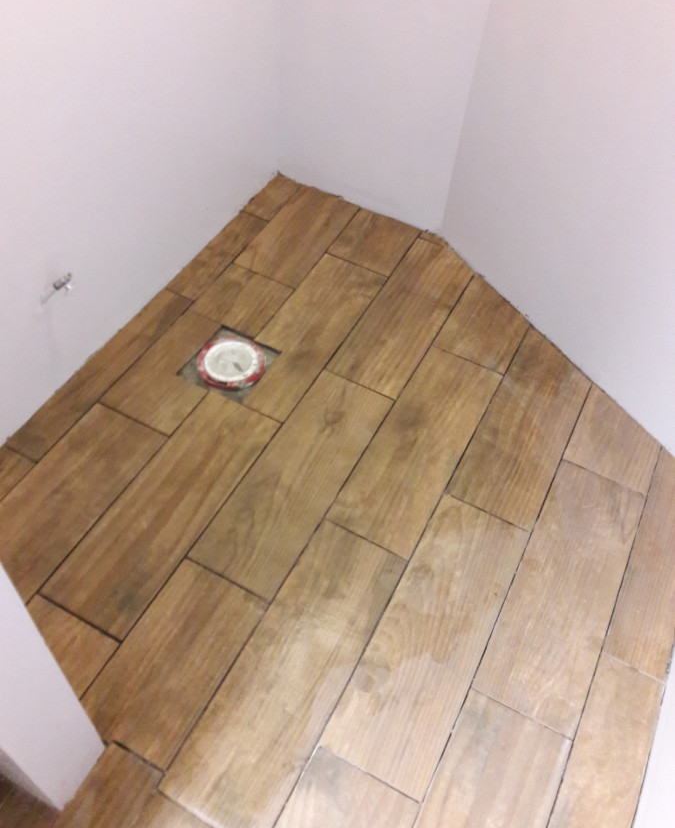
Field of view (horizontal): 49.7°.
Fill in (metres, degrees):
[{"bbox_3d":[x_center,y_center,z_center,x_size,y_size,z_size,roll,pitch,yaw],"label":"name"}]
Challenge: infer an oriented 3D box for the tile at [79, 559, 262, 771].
[{"bbox_3d":[-0.307,0.461,1.383,0.202,0.009,0.351,25,54,13],"label":"tile"}]

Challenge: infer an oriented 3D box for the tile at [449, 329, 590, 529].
[{"bbox_3d":[0.476,0.014,1.803,0.203,0.009,0.611,25,54,13],"label":"tile"}]

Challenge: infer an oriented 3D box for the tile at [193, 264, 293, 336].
[{"bbox_3d":[-0.262,-0.307,1.978,0.203,0.009,0.221,25,54,13],"label":"tile"}]

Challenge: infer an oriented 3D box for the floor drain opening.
[{"bbox_3d":[-0.267,-0.121,1.839,0.183,0.020,0.200,25,54,13],"label":"floor drain opening"}]

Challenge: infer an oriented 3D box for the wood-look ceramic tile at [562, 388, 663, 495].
[{"bbox_3d":[0.685,0.059,1.788,0.205,0.009,0.269,25,54,13],"label":"wood-look ceramic tile"}]

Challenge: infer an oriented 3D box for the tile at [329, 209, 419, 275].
[{"bbox_3d":[0.111,-0.505,2.168,0.202,0.009,0.235,25,54,13],"label":"tile"}]

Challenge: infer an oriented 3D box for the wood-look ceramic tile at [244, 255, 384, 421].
[{"bbox_3d":[-0.081,-0.221,1.933,0.203,0.009,0.602,25,54,13],"label":"wood-look ceramic tile"}]

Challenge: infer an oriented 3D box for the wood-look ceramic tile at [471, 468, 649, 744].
[{"bbox_3d":[0.482,0.357,1.537,0.205,0.009,0.603,25,54,13],"label":"wood-look ceramic tile"}]

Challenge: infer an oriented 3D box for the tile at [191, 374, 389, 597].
[{"bbox_3d":[-0.085,0.135,1.657,0.202,0.009,0.603,25,54,13],"label":"tile"}]

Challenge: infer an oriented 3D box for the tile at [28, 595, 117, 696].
[{"bbox_3d":[-0.533,0.445,1.365,0.202,0.009,0.144,25,54,13],"label":"tile"}]

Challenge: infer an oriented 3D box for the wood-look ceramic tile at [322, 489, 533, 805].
[{"bbox_3d":[0.194,0.429,1.455,0.203,0.009,0.604,25,54,13],"label":"wood-look ceramic tile"}]

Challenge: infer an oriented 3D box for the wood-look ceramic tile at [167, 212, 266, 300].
[{"bbox_3d":[-0.333,-0.455,2.086,0.087,0.009,0.402,25,54,13],"label":"wood-look ceramic tile"}]

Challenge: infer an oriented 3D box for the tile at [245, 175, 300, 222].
[{"bbox_3d":[-0.194,-0.671,2.272,0.103,0.009,0.219,25,54,13],"label":"tile"}]

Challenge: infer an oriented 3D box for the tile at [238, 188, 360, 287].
[{"bbox_3d":[-0.109,-0.530,2.170,0.203,0.009,0.429,25,54,13],"label":"tile"}]

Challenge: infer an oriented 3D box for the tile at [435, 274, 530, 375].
[{"bbox_3d":[0.411,-0.245,1.994,0.203,0.009,0.315,25,54,13],"label":"tile"}]

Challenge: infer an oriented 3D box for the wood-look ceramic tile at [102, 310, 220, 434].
[{"bbox_3d":[-0.396,-0.108,1.810,0.203,0.009,0.359,25,54,13],"label":"wood-look ceramic tile"}]

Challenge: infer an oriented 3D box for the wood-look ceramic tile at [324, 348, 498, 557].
[{"bbox_3d":[0.199,0.067,1.730,0.203,0.009,0.601,25,54,13],"label":"wood-look ceramic tile"}]

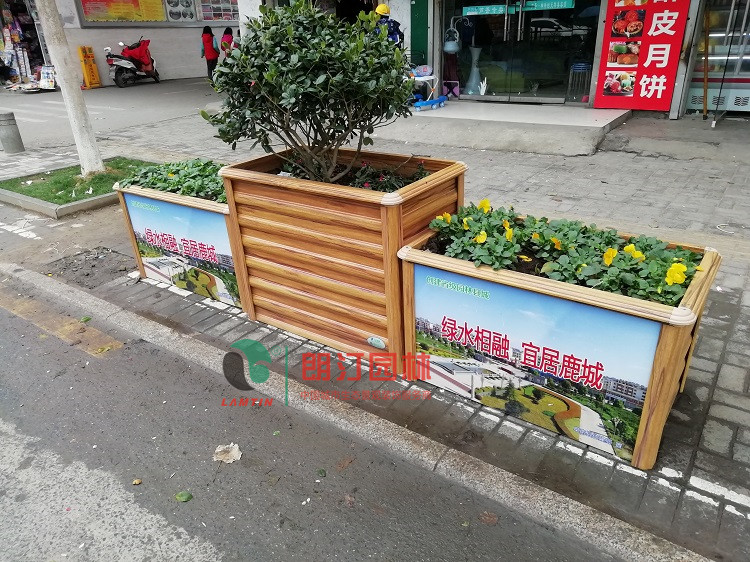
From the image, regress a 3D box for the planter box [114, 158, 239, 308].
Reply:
[{"bbox_3d":[-0.981,-0.330,3.431,1.032,0.667,0.568,14,30,32],"label":"planter box"}]

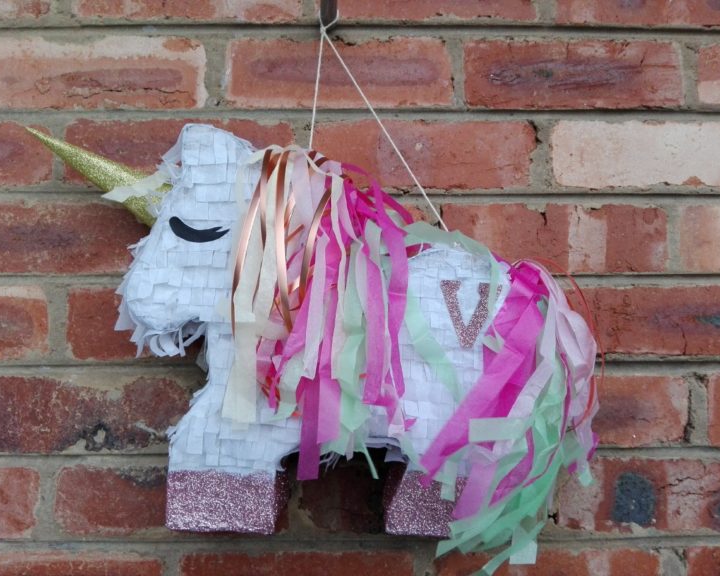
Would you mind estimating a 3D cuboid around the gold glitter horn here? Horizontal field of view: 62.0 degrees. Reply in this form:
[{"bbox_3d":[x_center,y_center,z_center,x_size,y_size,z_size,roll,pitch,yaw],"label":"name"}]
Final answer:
[{"bbox_3d":[-0.227,-0.103,0.521,0.149,0.043,0.043,30,-3,2],"label":"gold glitter horn"}]

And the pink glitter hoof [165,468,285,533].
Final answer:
[{"bbox_3d":[-0.107,0.168,0.502,0.084,0.045,0.077,2,-4,0],"label":"pink glitter hoof"}]

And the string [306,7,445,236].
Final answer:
[{"bbox_3d":[0.015,-0.153,0.540,0.121,0.215,0.035,0,-4,0],"label":"string"}]

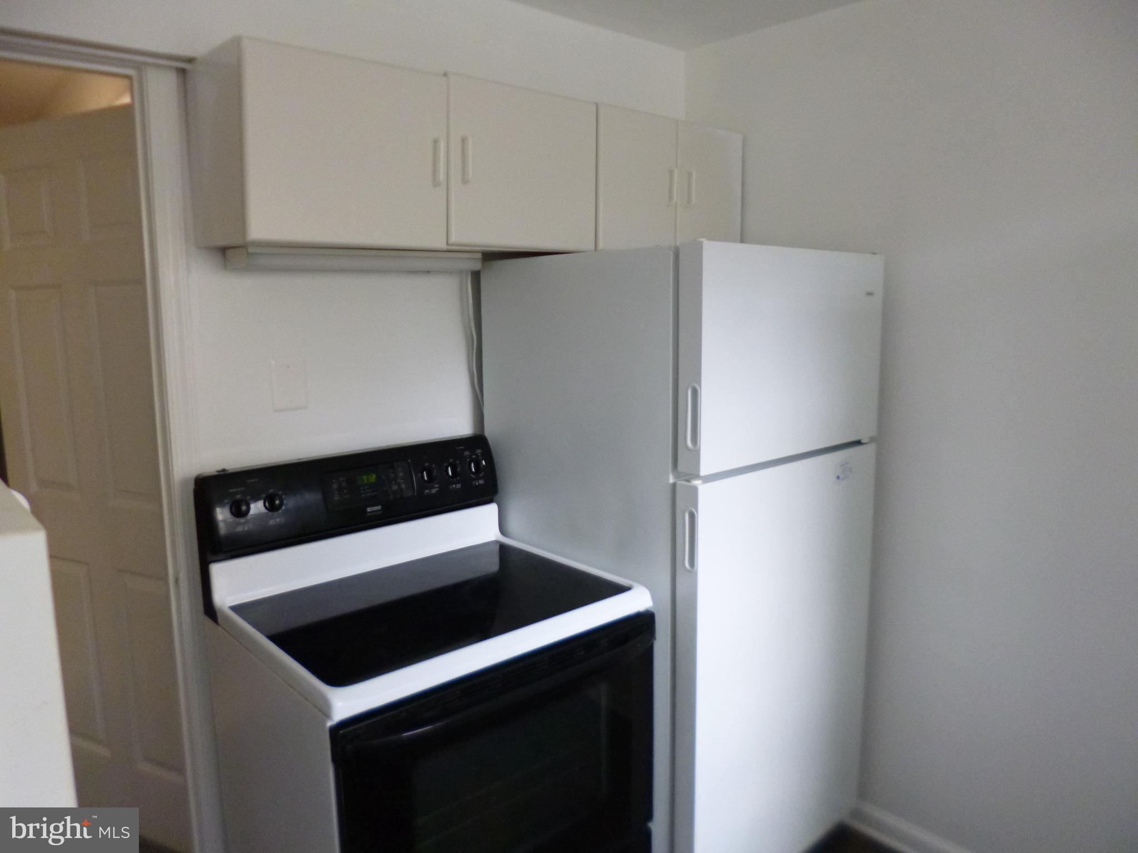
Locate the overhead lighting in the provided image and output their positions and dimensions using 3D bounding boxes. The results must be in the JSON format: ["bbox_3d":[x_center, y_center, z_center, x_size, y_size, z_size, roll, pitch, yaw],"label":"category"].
[{"bbox_3d":[-0.469,-0.375,1.790,0.560,0.041,0.138,-8,11,-41],"label":"overhead lighting"}]

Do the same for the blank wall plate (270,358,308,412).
[{"bbox_3d":[-0.624,-0.094,1.762,0.074,0.115,0.008,-8,12,-41],"label":"blank wall plate"}]

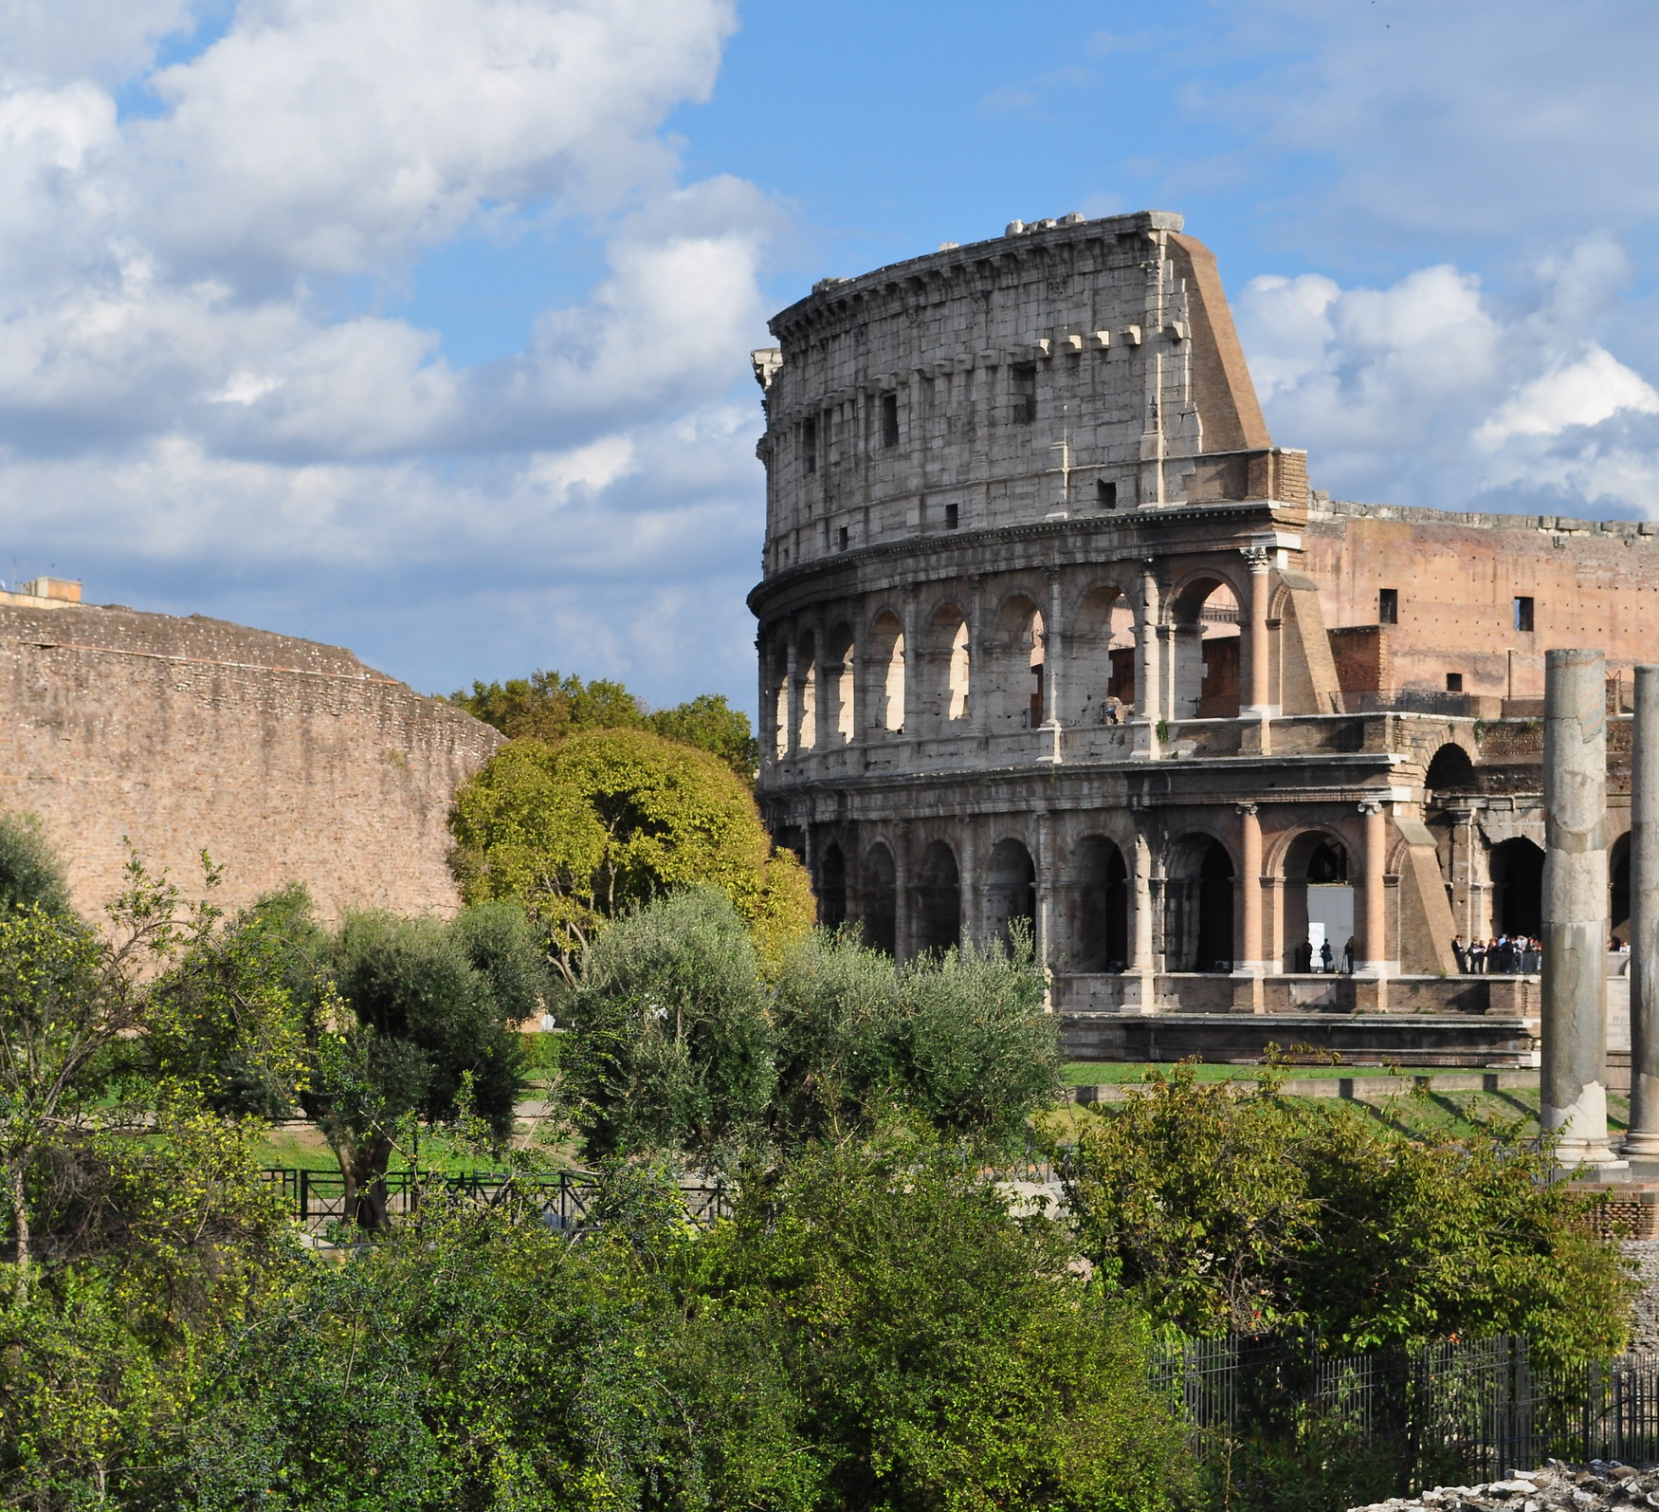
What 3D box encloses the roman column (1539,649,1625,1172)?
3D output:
[{"bbox_3d":[13.164,2.792,86.970,1.500,9.337,1.500,-1,-3,28],"label":"roman column"}]

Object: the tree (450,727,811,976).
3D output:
[{"bbox_3d":[-4.407,2.971,109.000,7.989,7.241,7.500,1,-3,0],"label":"tree"}]

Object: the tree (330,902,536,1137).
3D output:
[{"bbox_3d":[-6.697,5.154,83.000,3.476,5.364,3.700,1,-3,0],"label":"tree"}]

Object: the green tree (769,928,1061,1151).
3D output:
[{"bbox_3d":[1.542,5.591,89.000,5.302,4.981,4.600,1,-3,0],"label":"green tree"}]

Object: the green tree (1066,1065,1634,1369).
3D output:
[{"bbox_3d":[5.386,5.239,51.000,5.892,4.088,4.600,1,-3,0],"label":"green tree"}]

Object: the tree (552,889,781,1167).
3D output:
[{"bbox_3d":[-2.890,5.198,87.000,3.926,5.654,4.000,1,-3,0],"label":"tree"}]

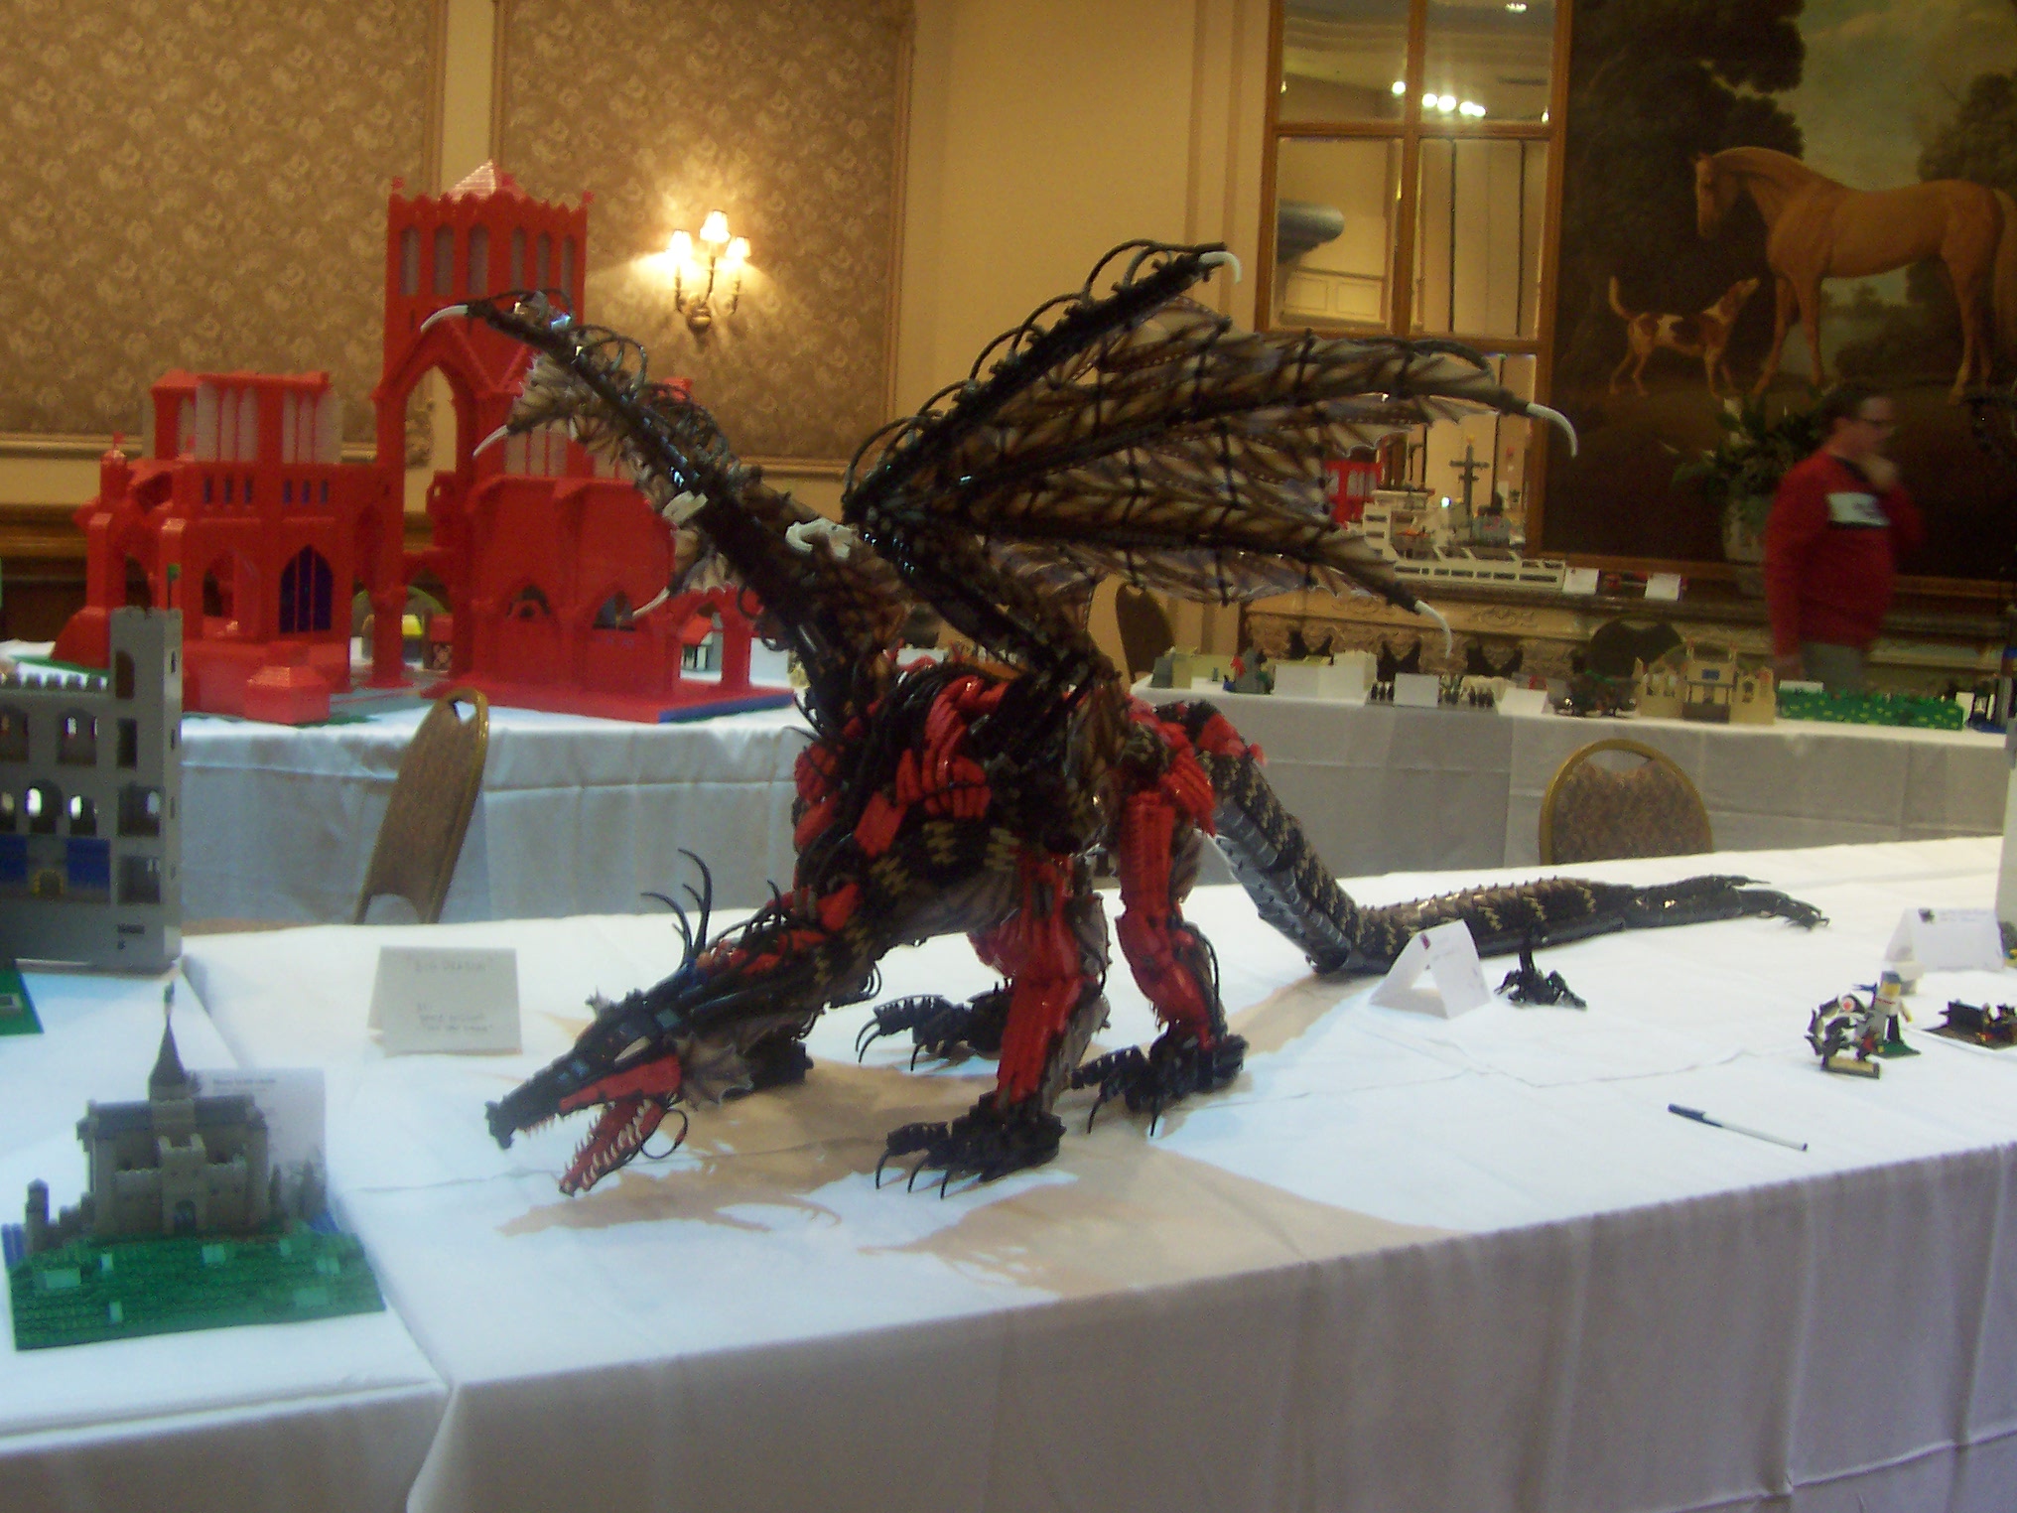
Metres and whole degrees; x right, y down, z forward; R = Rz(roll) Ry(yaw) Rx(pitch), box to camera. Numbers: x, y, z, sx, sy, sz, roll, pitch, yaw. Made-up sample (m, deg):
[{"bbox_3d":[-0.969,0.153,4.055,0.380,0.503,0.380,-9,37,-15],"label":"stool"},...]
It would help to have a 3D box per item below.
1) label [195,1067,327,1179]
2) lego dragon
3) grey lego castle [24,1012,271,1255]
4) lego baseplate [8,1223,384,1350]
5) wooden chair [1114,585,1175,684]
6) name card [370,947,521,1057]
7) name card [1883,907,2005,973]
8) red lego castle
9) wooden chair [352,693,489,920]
[{"bbox_3d":[-0.617,0.300,1.736,0.134,0.100,0.110,1,7,-12],"label":"label"},{"bbox_3d":[0.307,-0.087,2.502,1.340,0.780,2.240,8,8,40],"label":"lego dragon"},{"bbox_3d":[-0.635,0.266,1.583,0.185,0.165,0.110,-1,7,-27],"label":"grey lego castle"},{"bbox_3d":[-0.588,0.356,1.544,0.246,0.030,0.235,-1,7,-27],"label":"lego baseplate"},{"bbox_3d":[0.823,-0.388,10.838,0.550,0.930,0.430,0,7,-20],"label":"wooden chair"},{"bbox_3d":[-0.587,0.248,2.243,0.134,0.099,0.115,1,7,-13],"label":"name card"},{"bbox_3d":[1.286,0.249,2.951,0.147,0.083,0.075,1,7,-12],"label":"name card"},{"bbox_3d":[-1.745,-0.910,5.992,2.050,1.500,1.400,6,7,30],"label":"red lego castle"},{"bbox_3d":[-1.393,0.309,4.500,0.550,0.900,0.430,-3,8,-38],"label":"wooden chair"}]

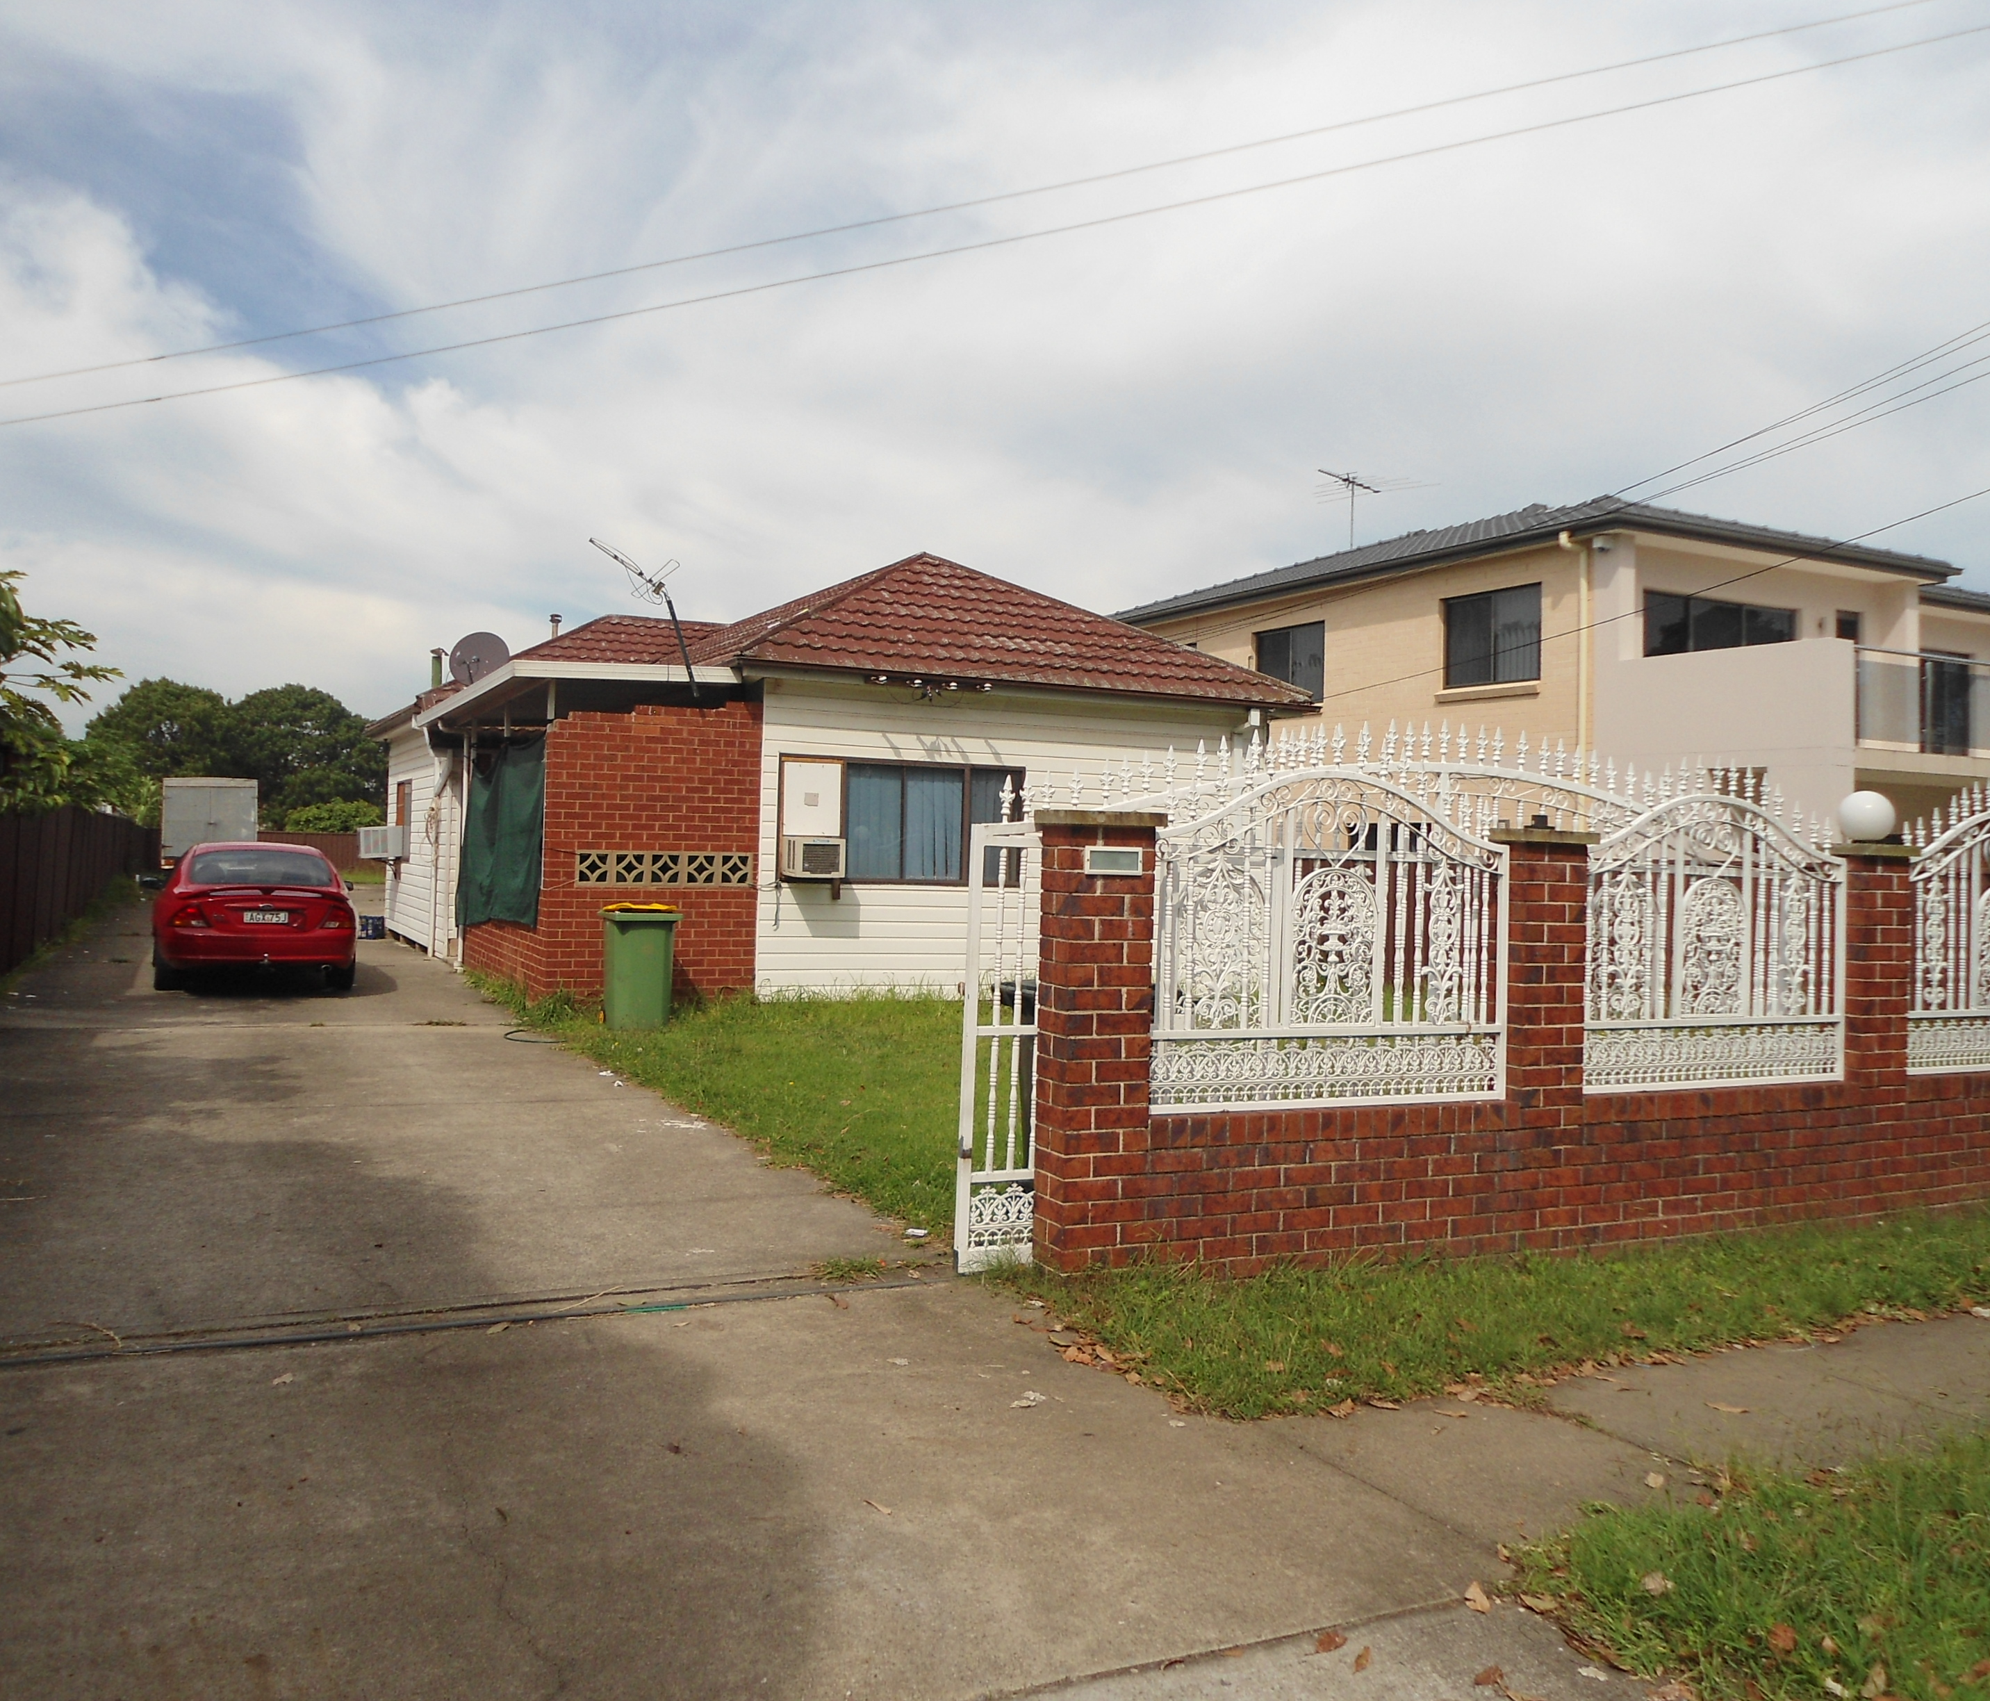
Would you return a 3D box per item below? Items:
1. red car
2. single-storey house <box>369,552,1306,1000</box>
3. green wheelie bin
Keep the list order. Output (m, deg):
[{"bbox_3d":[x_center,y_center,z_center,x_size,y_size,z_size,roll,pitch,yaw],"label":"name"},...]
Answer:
[{"bbox_3d":[-7.660,0.631,17.710,1.870,1.430,4.900,2,0,-25],"label":"red car"},{"bbox_3d":[-3.370,-0.953,22.370,8.200,4.870,14.200,2,0,-25],"label":"single-storey house"},{"bbox_3d":[-2.980,0.962,14.300,0.580,1.070,0.730,2,0,-25],"label":"green wheelie bin"}]

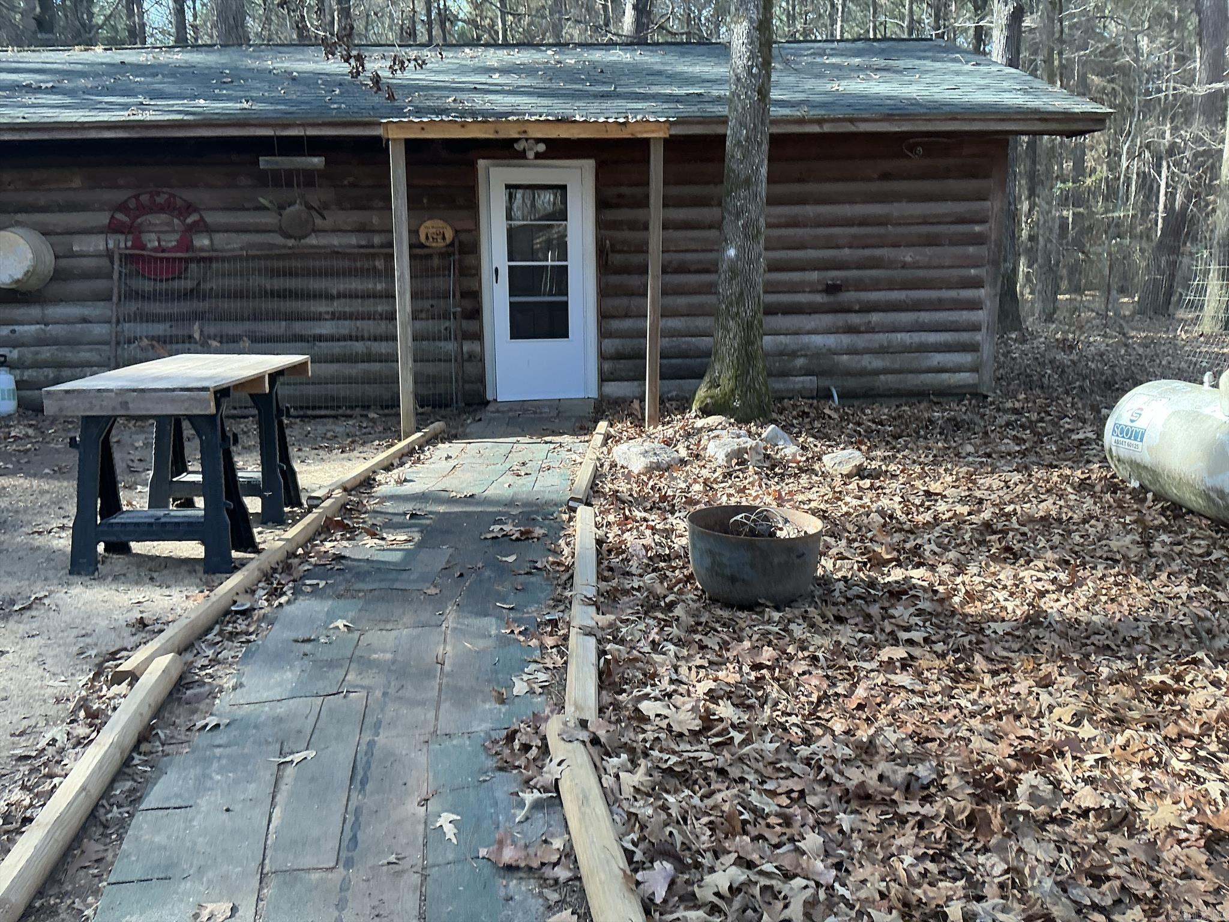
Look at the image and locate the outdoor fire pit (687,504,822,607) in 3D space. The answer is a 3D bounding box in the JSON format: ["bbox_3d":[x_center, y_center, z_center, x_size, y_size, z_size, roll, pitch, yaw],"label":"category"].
[{"bbox_3d":[0.574,0.400,4.128,0.560,0.335,0.560,2,13,-1],"label":"outdoor fire pit"}]

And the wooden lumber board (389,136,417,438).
[{"bbox_3d":[-1.570,-1.242,7.404,0.098,2.210,0.095,0,13,-2],"label":"wooden lumber board"}]

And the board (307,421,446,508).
[{"bbox_3d":[-1.538,-0.013,6.774,0.093,0.068,2.440,1,12,7],"label":"board"}]

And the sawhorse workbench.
[{"bbox_3d":[-2.046,-0.035,4.936,0.760,0.840,1.280,0,13,2],"label":"sawhorse workbench"}]

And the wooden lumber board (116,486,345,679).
[{"bbox_3d":[-1.583,0.474,4.467,0.093,0.068,2.440,0,12,2],"label":"wooden lumber board"}]

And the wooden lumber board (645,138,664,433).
[{"bbox_3d":[0.303,-1.304,7.517,0.098,2.162,0.095,0,13,-2],"label":"wooden lumber board"}]

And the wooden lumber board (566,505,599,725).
[{"bbox_3d":[-0.122,0.534,4.093,0.093,0.068,2.440,-1,12,-1],"label":"wooden lumber board"}]

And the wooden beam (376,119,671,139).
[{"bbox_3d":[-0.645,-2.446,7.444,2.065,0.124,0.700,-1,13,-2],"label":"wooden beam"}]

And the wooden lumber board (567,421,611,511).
[{"bbox_3d":[-0.145,-0.024,6.742,0.093,0.068,2.440,0,12,3],"label":"wooden lumber board"}]

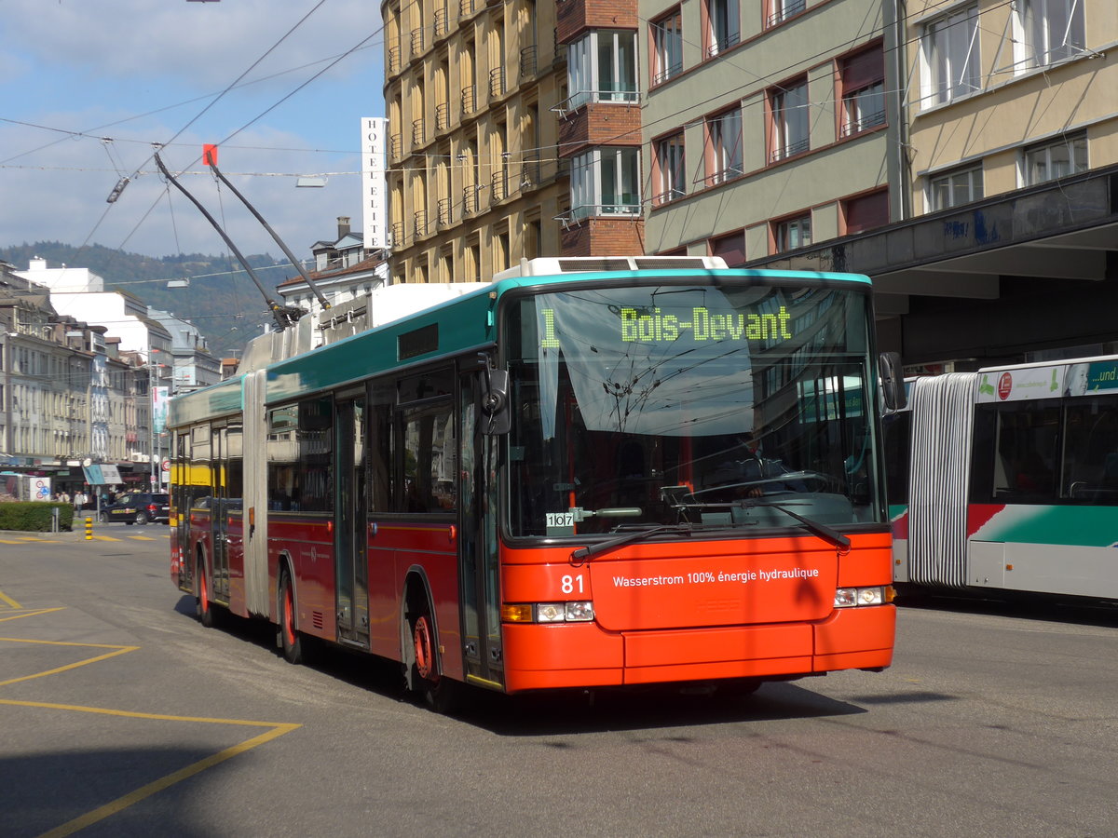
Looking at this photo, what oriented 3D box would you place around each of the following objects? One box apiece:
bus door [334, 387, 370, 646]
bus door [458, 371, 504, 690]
[{"bbox_3d":[-1.617,0.805,19.294,0.100,2.039,1.360,-1,-2,-16],"label":"bus door"},{"bbox_3d":[-0.451,0.694,15.184,0.100,1.988,1.009,-1,-2,-16],"label":"bus door"}]

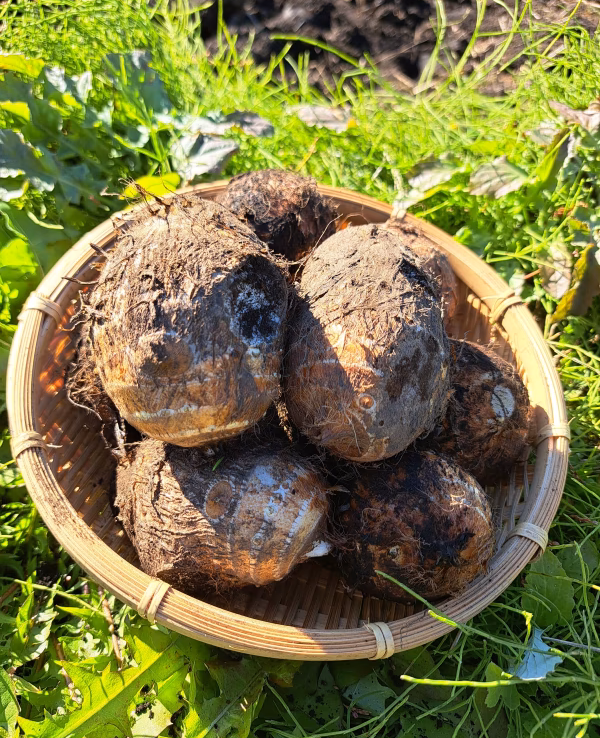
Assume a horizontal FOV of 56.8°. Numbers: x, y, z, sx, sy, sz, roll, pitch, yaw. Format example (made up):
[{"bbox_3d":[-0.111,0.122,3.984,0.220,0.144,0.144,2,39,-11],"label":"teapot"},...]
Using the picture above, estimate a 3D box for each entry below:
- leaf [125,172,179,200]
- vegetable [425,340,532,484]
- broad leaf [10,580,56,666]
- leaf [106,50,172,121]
[{"bbox_3d":[-0.102,-0.126,0.383,0.041,0.015,0.034,8,55,0],"label":"leaf"},{"bbox_3d":[0.101,0.024,0.324,0.070,0.078,0.078,8,55,0],"label":"vegetable"},{"bbox_3d":[-0.118,0.112,0.245,0.021,0.015,0.035,8,53,0],"label":"broad leaf"},{"bbox_3d":[-0.144,-0.252,0.495,0.060,0.034,0.053,8,55,0],"label":"leaf"}]

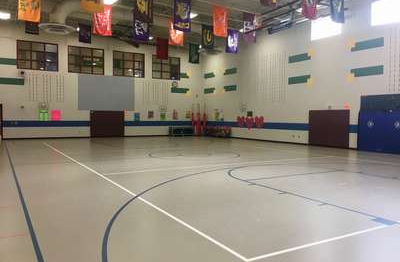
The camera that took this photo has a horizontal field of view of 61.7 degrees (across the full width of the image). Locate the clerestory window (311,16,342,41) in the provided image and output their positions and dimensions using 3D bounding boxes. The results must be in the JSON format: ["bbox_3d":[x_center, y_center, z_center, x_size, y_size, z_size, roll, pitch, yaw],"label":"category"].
[{"bbox_3d":[6.740,-5.487,17.792,0.120,1.071,1.887,-1,3,-31],"label":"clerestory window"}]

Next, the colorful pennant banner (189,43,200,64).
[{"bbox_3d":[-0.418,-5.924,25.600,0.920,1.524,0.050,-1,3,-31],"label":"colorful pennant banner"}]

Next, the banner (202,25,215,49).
[{"bbox_3d":[0.562,-6.049,21.598,0.908,1.505,0.070,-1,3,-31],"label":"banner"}]

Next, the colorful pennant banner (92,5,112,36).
[{"bbox_3d":[-4.926,-5.617,16.970,0.920,1.524,0.050,-1,3,-31],"label":"colorful pennant banner"}]

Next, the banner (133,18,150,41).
[{"bbox_3d":[-3.335,-5.880,19.243,0.941,1.497,0.070,-1,3,-31],"label":"banner"}]

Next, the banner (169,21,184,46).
[{"bbox_3d":[-1.343,-5.686,19.158,0.920,1.524,0.050,-1,3,-31],"label":"banner"}]

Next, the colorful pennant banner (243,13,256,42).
[{"bbox_3d":[2.750,-5.596,18.380,0.920,1.524,0.050,-1,3,-31],"label":"colorful pennant banner"}]

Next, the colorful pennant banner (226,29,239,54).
[{"bbox_3d":[2.101,-5.726,21.434,0.920,1.524,0.050,-1,3,-31],"label":"colorful pennant banner"}]

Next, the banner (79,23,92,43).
[{"bbox_3d":[-7.341,-6.226,21.480,0.736,1.188,0.070,-1,3,-31],"label":"banner"}]

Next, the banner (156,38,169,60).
[{"bbox_3d":[-2.677,-5.899,24.049,0.920,1.524,0.050,-1,3,-31],"label":"banner"}]

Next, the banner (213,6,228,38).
[{"bbox_3d":[1.114,-5.815,17.906,0.931,1.525,0.070,-1,3,-31],"label":"banner"}]

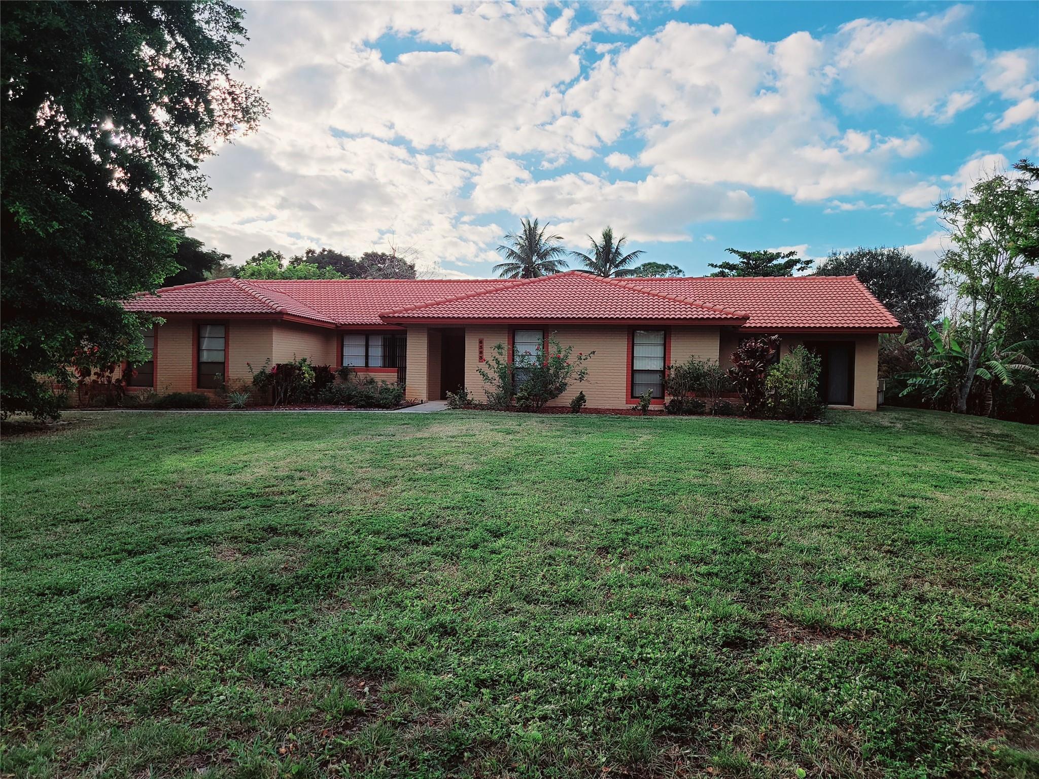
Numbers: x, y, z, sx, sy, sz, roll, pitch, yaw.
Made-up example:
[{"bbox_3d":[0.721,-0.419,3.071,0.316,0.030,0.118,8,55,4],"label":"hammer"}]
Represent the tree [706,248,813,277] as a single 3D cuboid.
[{"bbox_3d":[12.863,-3.616,41.943,6.200,7.970,6.000,1,1,0],"label":"tree"}]

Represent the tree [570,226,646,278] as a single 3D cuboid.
[{"bbox_3d":[5.530,-5.126,49.921,5.100,10.540,5.100,1,1,0],"label":"tree"}]

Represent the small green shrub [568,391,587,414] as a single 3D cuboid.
[{"bbox_3d":[1.633,0.351,21.800,0.500,0.630,0.470,1,0,12],"label":"small green shrub"}]

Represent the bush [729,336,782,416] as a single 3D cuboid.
[{"bbox_3d":[6.444,-0.367,21.400,1.450,2.230,1.300,1,0,12],"label":"bush"}]

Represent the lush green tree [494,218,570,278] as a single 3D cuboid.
[{"bbox_3d":[0.674,-5.591,52.031,5.300,11.700,5.200,1,0,12],"label":"lush green tree"}]

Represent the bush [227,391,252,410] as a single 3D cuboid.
[{"bbox_3d":[-7.396,0.279,20.609,0.680,0.500,0.650,1,1,0],"label":"bush"}]

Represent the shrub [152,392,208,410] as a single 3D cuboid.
[{"bbox_3d":[-9.945,0.322,22.900,1.500,0.480,0.950,1,0,12],"label":"shrub"}]

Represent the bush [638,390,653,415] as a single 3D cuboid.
[{"bbox_3d":[3.439,0.345,21.400,0.440,0.710,0.420,1,0,12],"label":"bush"}]

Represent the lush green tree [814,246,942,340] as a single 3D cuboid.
[{"bbox_3d":[16.495,-2.960,36.019,6.200,7.300,6.000,1,0,12],"label":"lush green tree"}]

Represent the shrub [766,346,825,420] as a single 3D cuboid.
[{"bbox_3d":[7.359,-0.196,20.900,1.550,2.020,1.400,1,0,12],"label":"shrub"}]

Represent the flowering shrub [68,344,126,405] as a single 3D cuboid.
[{"bbox_3d":[-11.509,-0.377,21.299,1.650,1.720,1.400,1,1,0],"label":"flowering shrub"}]

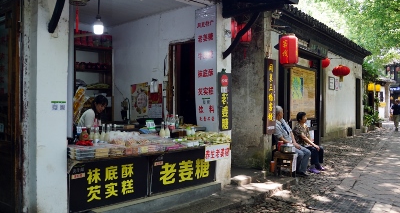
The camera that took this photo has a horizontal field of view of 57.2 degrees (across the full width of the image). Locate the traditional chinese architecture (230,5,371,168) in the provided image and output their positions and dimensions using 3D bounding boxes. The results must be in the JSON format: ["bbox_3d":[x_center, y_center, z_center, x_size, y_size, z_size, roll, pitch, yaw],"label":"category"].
[{"bbox_3d":[3.248,-0.467,12.161,3.200,3.500,10.600,0,0,35],"label":"traditional chinese architecture"}]

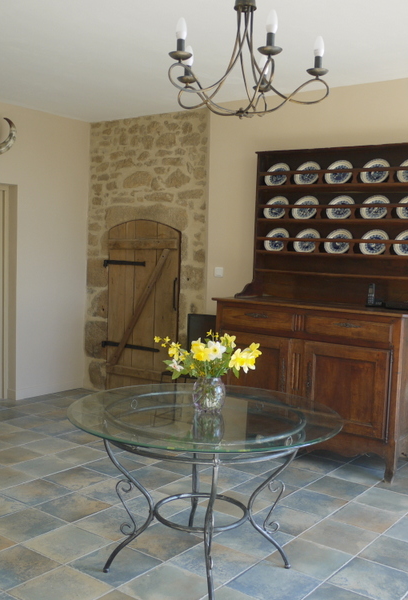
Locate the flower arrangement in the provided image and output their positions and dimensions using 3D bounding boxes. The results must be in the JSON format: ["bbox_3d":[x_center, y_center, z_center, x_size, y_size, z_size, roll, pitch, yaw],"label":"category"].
[{"bbox_3d":[0.016,0.251,2.931,0.470,0.220,0.370,2,3,0],"label":"flower arrangement"}]

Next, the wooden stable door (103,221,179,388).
[{"bbox_3d":[-0.621,0.102,6.592,0.983,1.830,0.070,4,4,37],"label":"wooden stable door"}]

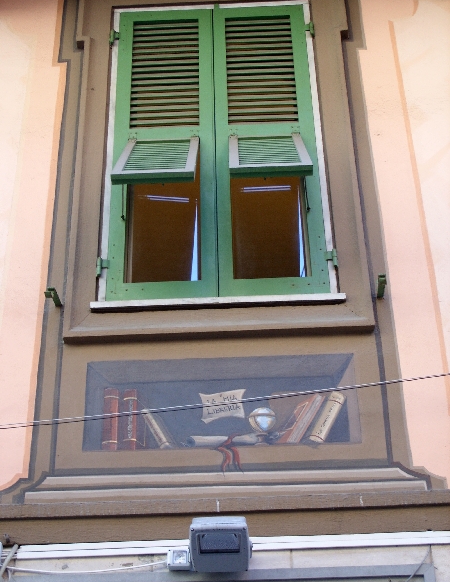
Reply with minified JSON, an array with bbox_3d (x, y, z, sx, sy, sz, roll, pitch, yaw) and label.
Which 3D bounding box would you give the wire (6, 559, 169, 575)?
[{"bbox_3d":[-0.535,1.070,4.209,0.620,0.044,0.030,-2,-35,1],"label":"wire"}]

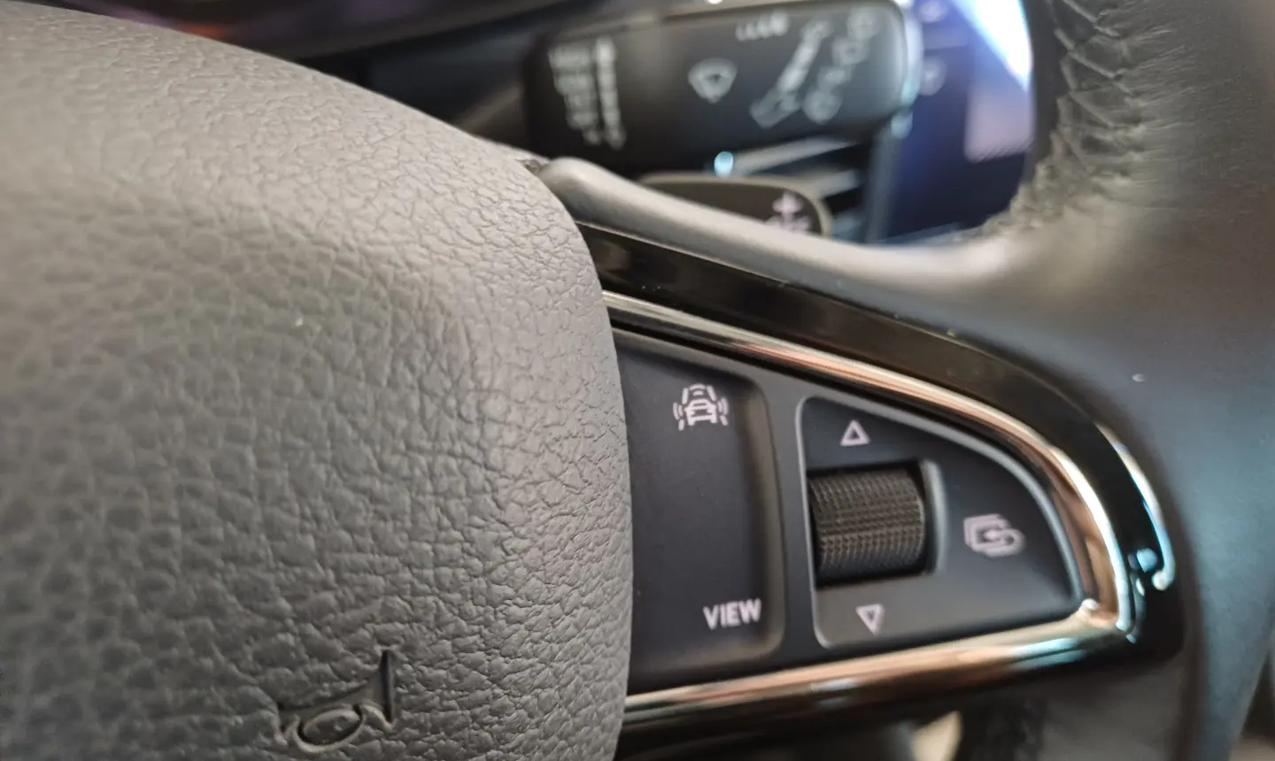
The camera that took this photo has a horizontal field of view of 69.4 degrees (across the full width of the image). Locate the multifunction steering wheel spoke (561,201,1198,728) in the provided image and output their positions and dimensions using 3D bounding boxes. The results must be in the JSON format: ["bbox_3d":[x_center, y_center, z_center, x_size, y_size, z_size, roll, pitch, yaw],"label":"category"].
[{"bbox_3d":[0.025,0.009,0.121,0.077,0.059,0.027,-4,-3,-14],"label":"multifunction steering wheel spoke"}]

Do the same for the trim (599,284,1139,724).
[{"bbox_3d":[0.028,0.013,0.118,0.068,0.048,0.014,-4,-3,-14],"label":"trim"}]

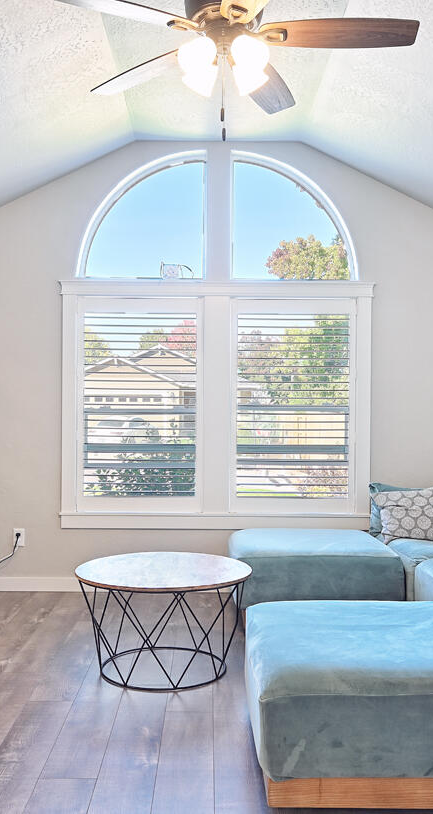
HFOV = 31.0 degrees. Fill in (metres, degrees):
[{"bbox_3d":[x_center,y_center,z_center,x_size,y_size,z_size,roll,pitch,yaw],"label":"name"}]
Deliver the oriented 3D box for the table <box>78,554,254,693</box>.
[{"bbox_3d":[-0.251,1.020,3.776,0.848,0.479,0.848,0,0,0],"label":"table"}]

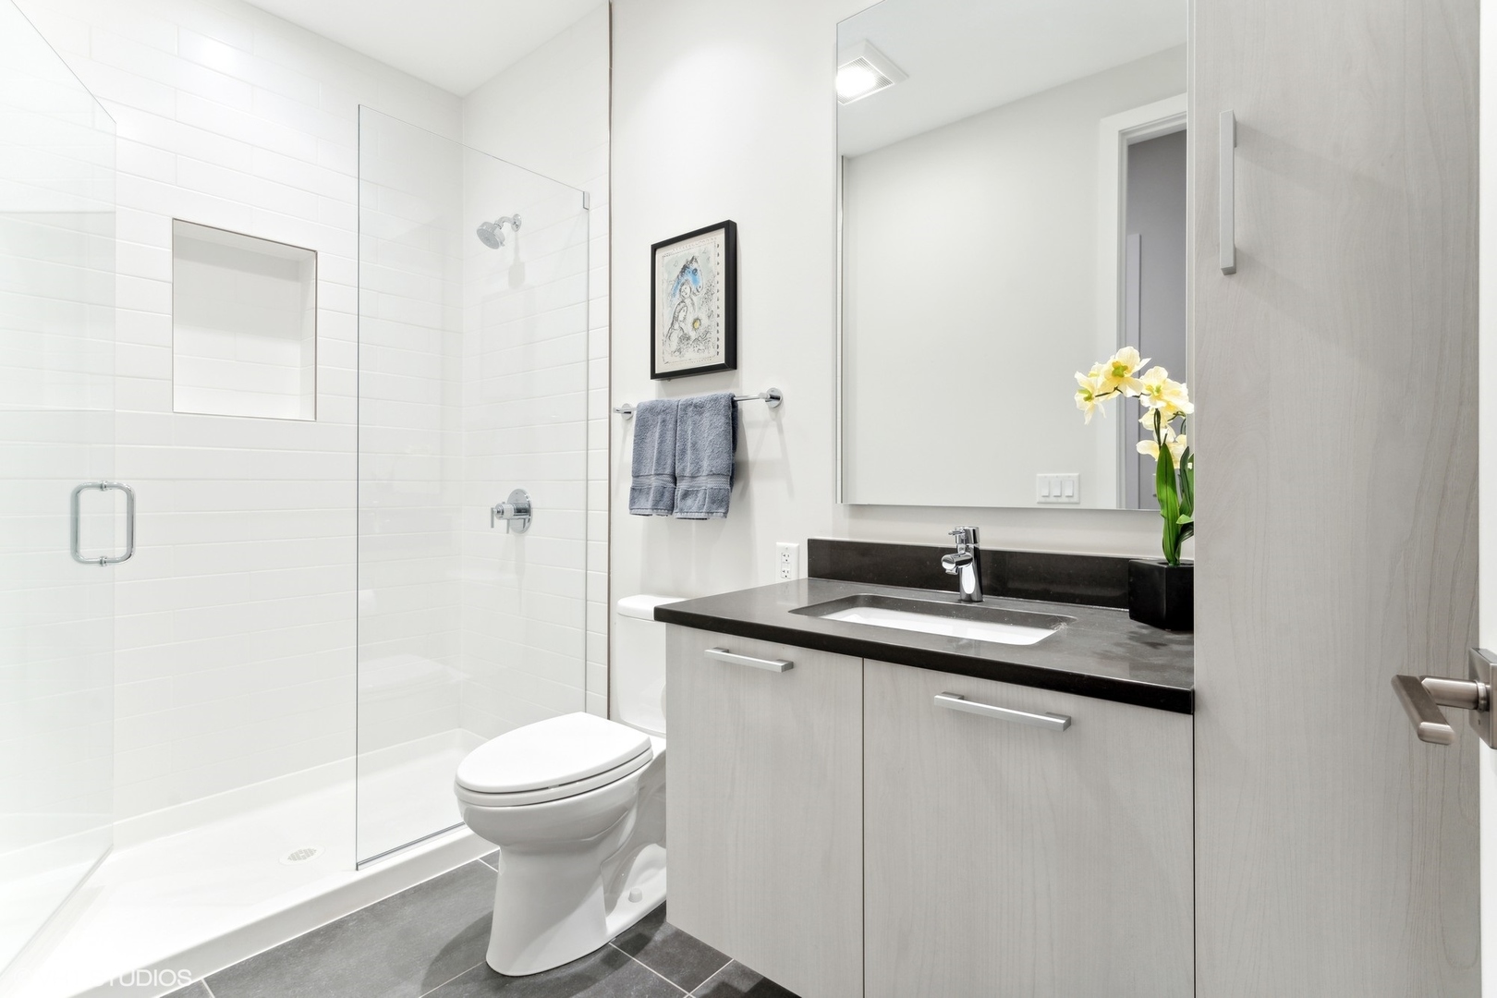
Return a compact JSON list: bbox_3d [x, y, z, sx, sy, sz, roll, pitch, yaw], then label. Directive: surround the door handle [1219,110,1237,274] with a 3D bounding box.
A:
[{"bbox_3d":[0.513,-0.324,0.711,0.011,0.164,0.032,1,1,39],"label":"door handle"}]

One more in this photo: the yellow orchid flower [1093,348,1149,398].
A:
[{"bbox_3d":[0.626,-0.215,1.120,0.092,0.082,0.050,0,1,15],"label":"yellow orchid flower"}]

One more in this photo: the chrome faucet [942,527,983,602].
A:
[{"bbox_3d":[0.437,0.133,1.353,0.047,0.154,0.159,1,1,39],"label":"chrome faucet"}]

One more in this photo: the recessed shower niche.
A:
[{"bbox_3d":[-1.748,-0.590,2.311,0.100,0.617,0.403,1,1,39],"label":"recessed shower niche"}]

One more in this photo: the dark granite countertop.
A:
[{"bbox_3d":[0.334,0.225,1.232,0.872,0.028,0.567,1,1,39],"label":"dark granite countertop"}]

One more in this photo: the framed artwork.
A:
[{"bbox_3d":[-0.171,-0.586,1.986,0.319,0.414,0.031,1,1,39],"label":"framed artwork"}]

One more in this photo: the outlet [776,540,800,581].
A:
[{"bbox_3d":[0.105,0.177,1.787,0.070,0.113,0.007,1,1,39],"label":"outlet"}]

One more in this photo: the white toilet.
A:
[{"bbox_3d":[-0.417,0.678,1.735,0.418,0.790,0.716,1,1,39],"label":"white toilet"}]

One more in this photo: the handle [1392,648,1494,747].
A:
[{"bbox_3d":[0.529,0.159,0.501,0.059,0.065,0.170,1,1,39],"label":"handle"}]

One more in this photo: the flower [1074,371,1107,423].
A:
[{"bbox_3d":[0.576,-0.172,1.120,0.042,0.085,0.070,0,1,-31],"label":"flower"}]

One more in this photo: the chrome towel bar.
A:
[{"bbox_3d":[-0.186,-0.280,1.975,0.652,0.054,0.075,1,1,39],"label":"chrome towel bar"}]

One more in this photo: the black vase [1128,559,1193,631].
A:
[{"bbox_3d":[0.735,0.162,1.145,0.092,0.106,0.092,0,1,-3],"label":"black vase"}]

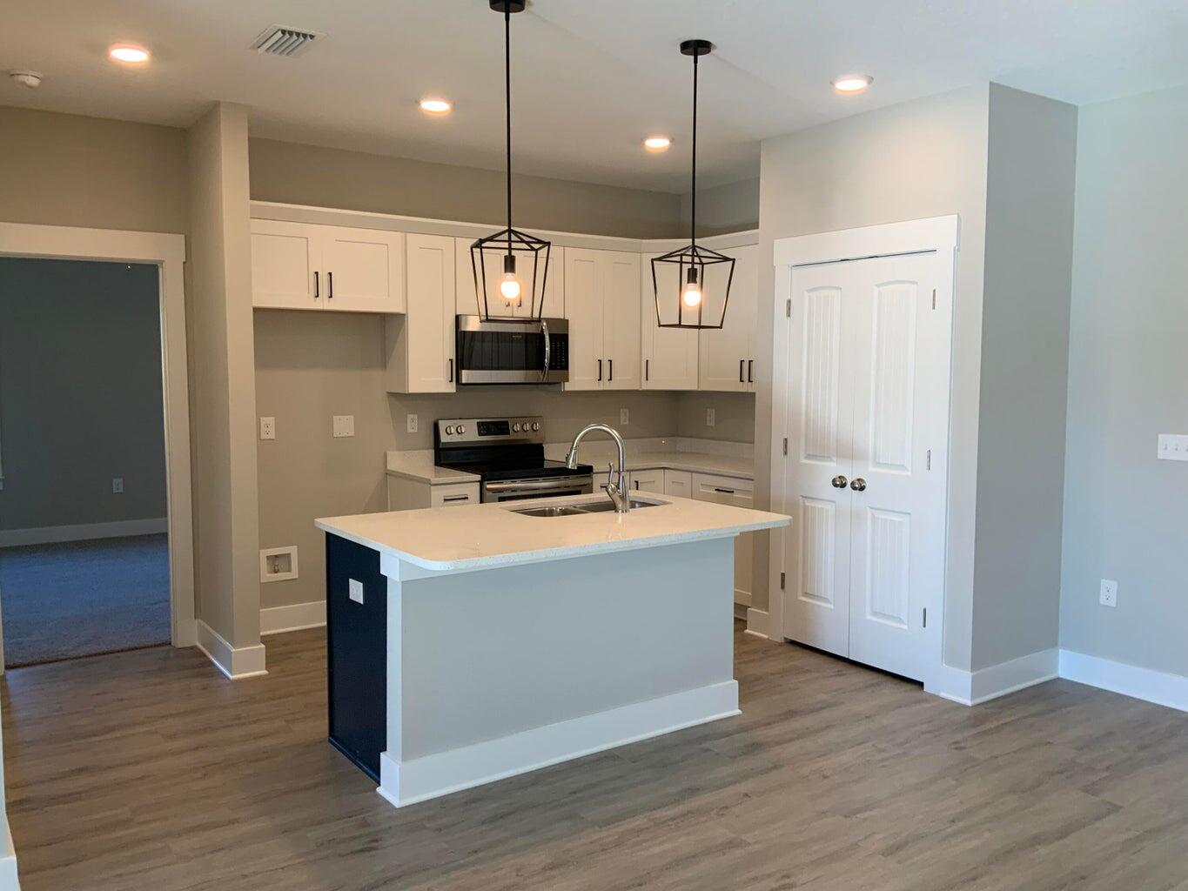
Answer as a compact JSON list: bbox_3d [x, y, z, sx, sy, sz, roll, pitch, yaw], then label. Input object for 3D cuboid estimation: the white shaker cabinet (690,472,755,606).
[{"bbox_3d":[1.048,0.550,6.269,0.628,0.775,0.586,-3,6,-35],"label":"white shaker cabinet"}]

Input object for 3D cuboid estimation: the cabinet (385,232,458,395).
[{"bbox_3d":[-1.033,-0.768,5.891,0.302,0.908,0.323,-3,6,-35],"label":"cabinet"}]

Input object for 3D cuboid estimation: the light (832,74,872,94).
[{"bbox_3d":[1.115,-1.566,4.311,0.180,0.030,0.180,0,5,0],"label":"light"}]

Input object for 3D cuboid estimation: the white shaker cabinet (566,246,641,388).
[{"bbox_3d":[-0.034,-0.824,6.605,0.610,0.908,0.340,-3,6,-35],"label":"white shaker cabinet"}]

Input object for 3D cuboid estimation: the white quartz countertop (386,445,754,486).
[{"bbox_3d":[0.115,0.107,6.027,2.280,0.136,1.530,-3,6,-35],"label":"white quartz countertop"}]

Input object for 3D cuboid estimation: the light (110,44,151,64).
[{"bbox_3d":[-1.846,-1.543,3.963,0.166,0.025,0.166,-3,6,-35],"label":"light"}]

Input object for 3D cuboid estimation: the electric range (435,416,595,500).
[{"bbox_3d":[-0.487,0.445,6.128,0.762,1.185,0.685,-3,6,-35],"label":"electric range"}]

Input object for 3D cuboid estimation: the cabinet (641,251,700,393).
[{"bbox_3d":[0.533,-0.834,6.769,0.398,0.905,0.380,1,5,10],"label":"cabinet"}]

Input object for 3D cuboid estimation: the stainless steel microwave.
[{"bbox_3d":[-0.575,-0.585,6.188,0.768,0.407,0.385,-3,6,-35],"label":"stainless steel microwave"}]

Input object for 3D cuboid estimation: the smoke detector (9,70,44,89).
[{"bbox_3d":[-2.417,-1.555,4.237,0.138,0.050,0.138,-3,6,-35],"label":"smoke detector"}]

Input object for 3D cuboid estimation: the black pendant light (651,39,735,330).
[{"bbox_3d":[0.386,-0.998,3.864,0.244,1.082,0.244,-2,5,-24],"label":"black pendant light"}]

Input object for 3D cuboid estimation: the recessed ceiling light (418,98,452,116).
[{"bbox_3d":[-0.749,-1.601,4.696,0.180,0.030,0.180,0,5,0],"label":"recessed ceiling light"}]

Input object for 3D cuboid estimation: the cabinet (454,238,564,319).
[{"bbox_3d":[-0.599,-1.020,6.187,0.776,0.454,0.340,-3,6,-35],"label":"cabinet"}]

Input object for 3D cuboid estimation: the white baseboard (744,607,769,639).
[{"bbox_3d":[0.927,1.012,5.648,0.030,0.142,0.190,-3,6,-35],"label":"white baseboard"}]

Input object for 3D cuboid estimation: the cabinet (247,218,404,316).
[{"bbox_3d":[-1.556,-0.967,5.510,0.956,0.457,0.340,-3,6,-35],"label":"cabinet"}]

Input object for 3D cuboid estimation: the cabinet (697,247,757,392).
[{"bbox_3d":[1.108,-0.799,6.331,0.342,0.908,0.915,-3,6,-35],"label":"cabinet"}]

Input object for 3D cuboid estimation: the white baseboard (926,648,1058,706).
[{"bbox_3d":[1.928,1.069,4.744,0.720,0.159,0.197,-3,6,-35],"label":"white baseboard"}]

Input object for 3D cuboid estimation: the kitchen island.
[{"bbox_3d":[-0.143,0.752,4.125,1.679,0.902,1.081,-3,6,-35],"label":"kitchen island"}]

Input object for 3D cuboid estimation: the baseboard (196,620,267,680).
[{"bbox_3d":[-1.881,1.029,5.155,0.185,0.156,0.728,-3,6,-35],"label":"baseboard"}]

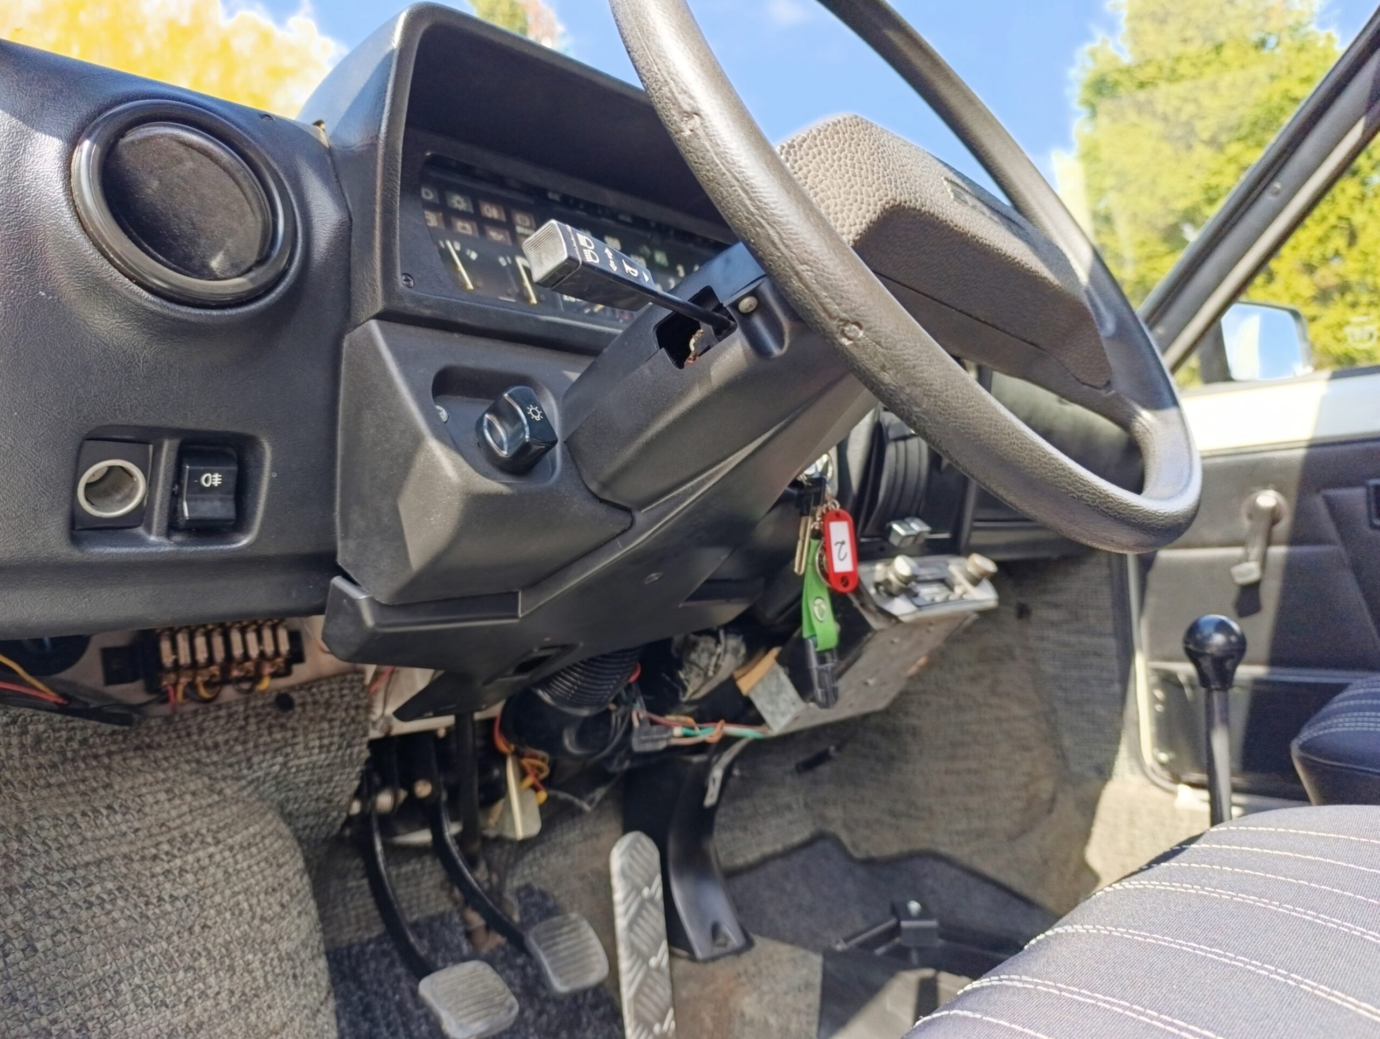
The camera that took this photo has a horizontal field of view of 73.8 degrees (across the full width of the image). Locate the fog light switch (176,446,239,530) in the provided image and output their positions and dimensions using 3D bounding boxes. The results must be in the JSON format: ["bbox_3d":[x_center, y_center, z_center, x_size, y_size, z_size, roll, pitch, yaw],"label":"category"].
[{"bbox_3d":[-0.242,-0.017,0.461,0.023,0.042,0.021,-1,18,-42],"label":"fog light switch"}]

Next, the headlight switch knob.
[{"bbox_3d":[-0.089,-0.046,0.475,0.036,0.036,0.027,-1,-24,-42],"label":"headlight switch knob"}]

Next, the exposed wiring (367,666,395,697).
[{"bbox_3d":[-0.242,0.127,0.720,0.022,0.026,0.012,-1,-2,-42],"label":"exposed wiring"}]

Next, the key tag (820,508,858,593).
[{"bbox_3d":[0.093,0.020,0.570,0.022,0.052,0.004,-4,-2,-16],"label":"key tag"}]

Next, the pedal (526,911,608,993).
[{"bbox_3d":[-0.112,0.401,0.843,0.060,0.056,0.018,-1,-46,-42],"label":"pedal"}]

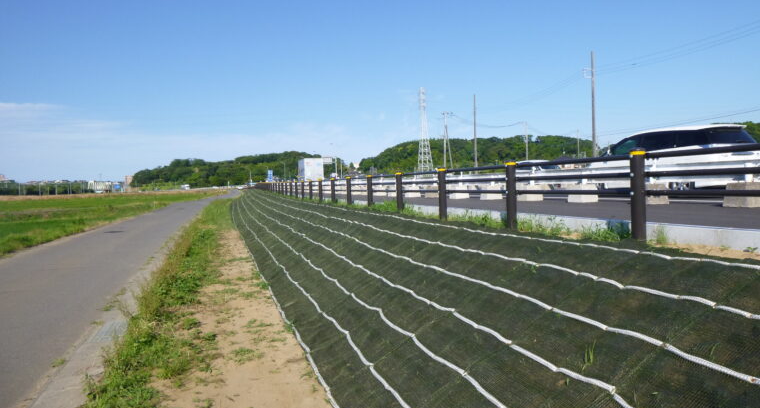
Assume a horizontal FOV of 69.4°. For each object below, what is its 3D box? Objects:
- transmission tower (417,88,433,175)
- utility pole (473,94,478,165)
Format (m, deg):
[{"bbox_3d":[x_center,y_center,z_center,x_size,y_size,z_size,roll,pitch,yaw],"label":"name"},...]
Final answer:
[{"bbox_3d":[17.793,-27.364,218.000,4.900,37.800,4.900,-3,3,-19],"label":"transmission tower"},{"bbox_3d":[13.292,-9.097,76.000,0.360,12.450,0.360,-1,3,16],"label":"utility pole"}]

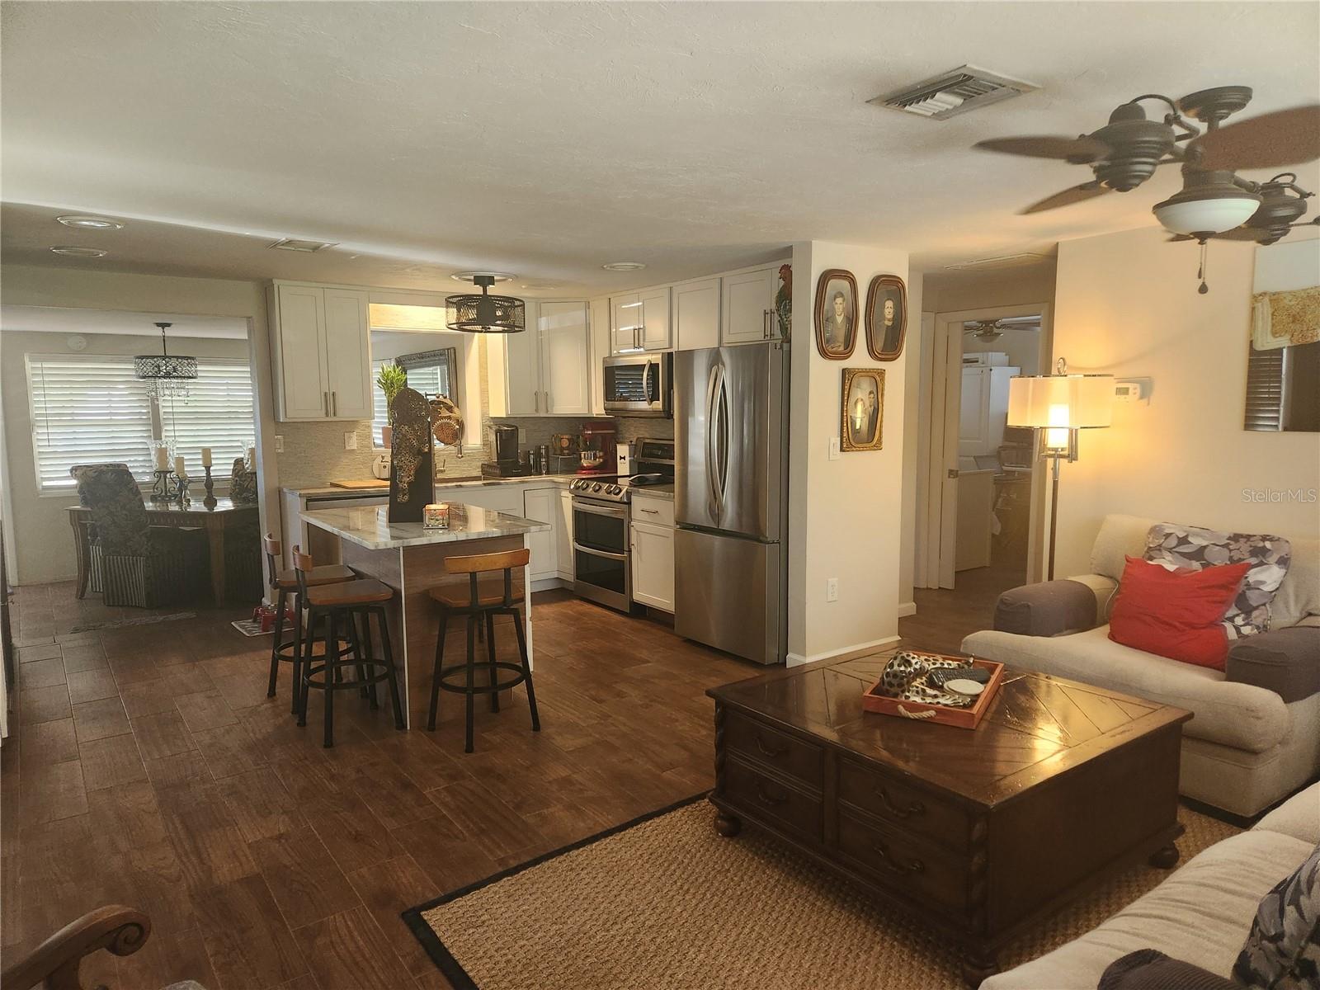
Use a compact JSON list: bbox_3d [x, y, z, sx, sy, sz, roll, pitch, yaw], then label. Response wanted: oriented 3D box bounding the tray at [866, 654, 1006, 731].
[{"bbox_3d":[0.958,0.666,3.039,0.355,0.060,0.580,3,7,30],"label":"tray"}]

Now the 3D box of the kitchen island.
[{"bbox_3d":[-1.289,0.574,4.744,0.905,0.895,1.290,-5,8,-35],"label":"kitchen island"}]

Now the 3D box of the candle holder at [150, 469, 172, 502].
[{"bbox_3d":[-4.040,-0.083,7.136,0.200,0.265,0.200,-5,7,-36],"label":"candle holder"}]

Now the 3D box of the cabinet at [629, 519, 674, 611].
[{"bbox_3d":[0.186,0.465,6.128,0.600,0.585,0.500,-5,8,-35],"label":"cabinet"}]

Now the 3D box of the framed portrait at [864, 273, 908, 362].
[{"bbox_3d":[1.380,-1.069,5.305,0.360,0.515,0.045,-5,7,-36],"label":"framed portrait"}]

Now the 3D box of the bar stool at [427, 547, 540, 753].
[{"bbox_3d":[-0.833,0.662,4.025,0.430,0.870,0.480,-5,8,-35],"label":"bar stool"}]

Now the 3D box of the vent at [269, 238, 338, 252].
[{"bbox_3d":[-1.933,-1.337,4.741,0.270,0.025,0.370,-5,8,-36],"label":"vent"}]

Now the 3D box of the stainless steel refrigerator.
[{"bbox_3d":[0.591,0.029,5.454,0.760,1.830,0.845,-5,8,-36],"label":"stainless steel refrigerator"}]

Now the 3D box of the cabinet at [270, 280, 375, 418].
[{"bbox_3d":[-2.409,-1.001,6.215,0.630,0.940,0.360,-5,8,-36],"label":"cabinet"}]

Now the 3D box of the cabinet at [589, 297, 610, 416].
[{"bbox_3d":[-0.350,-1.104,7.064,0.330,0.917,0.336,-5,8,-35],"label":"cabinet"}]

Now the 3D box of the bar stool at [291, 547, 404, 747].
[{"bbox_3d":[-1.479,0.679,4.129,0.420,0.860,0.410,-3,7,-26],"label":"bar stool"}]

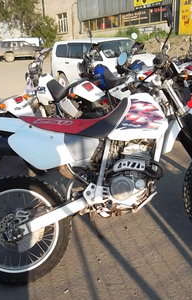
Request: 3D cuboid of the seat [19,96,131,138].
[{"bbox_3d":[-0.118,-0.172,1.958,0.700,0.230,0.250,-8,-1,-10],"label":"seat"}]

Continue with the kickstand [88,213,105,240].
[{"bbox_3d":[0.003,0.523,2.159,0.060,0.330,0.060,-21,34,-1],"label":"kickstand"}]

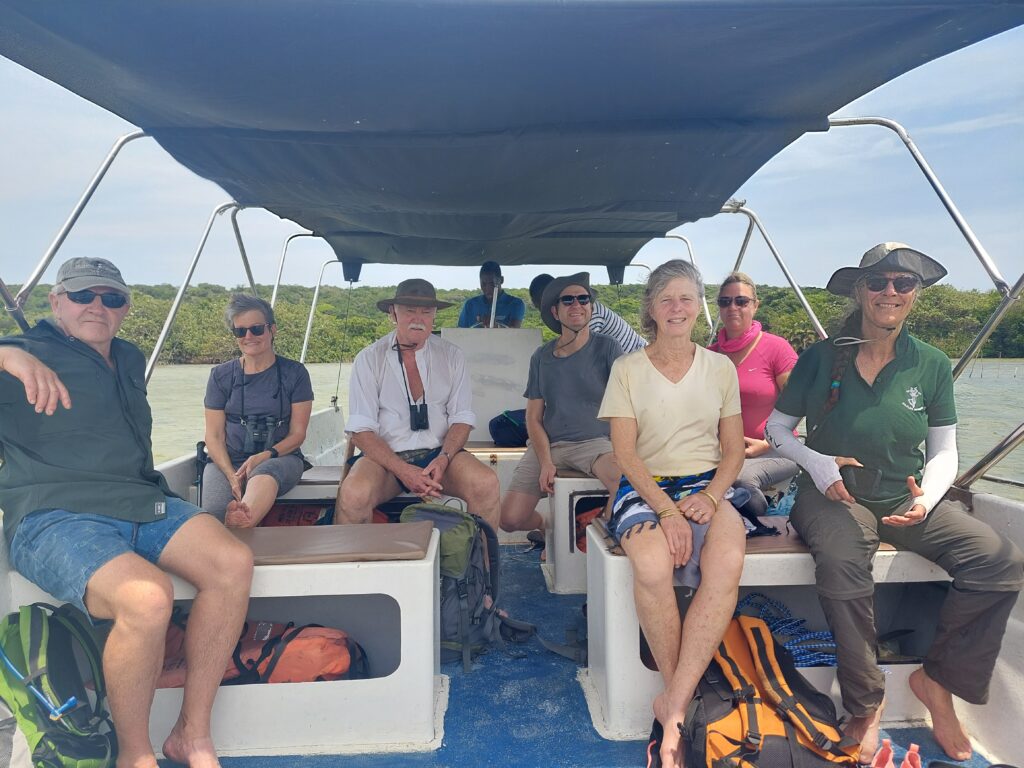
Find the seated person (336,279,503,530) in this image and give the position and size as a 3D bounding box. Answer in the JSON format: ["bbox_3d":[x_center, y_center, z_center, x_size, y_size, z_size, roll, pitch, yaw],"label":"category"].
[{"bbox_3d":[-0.370,0.226,2.860,0.650,1.330,0.800,-1,3,-3],"label":"seated person"}]

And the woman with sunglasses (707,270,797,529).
[{"bbox_3d":[0.960,0.206,2.900,0.540,1.330,0.780,0,3,17],"label":"woman with sunglasses"}]

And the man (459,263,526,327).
[{"bbox_3d":[-0.145,-0.035,4.950,0.520,1.620,0.420,-1,3,-3],"label":"man"}]

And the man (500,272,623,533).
[{"bbox_3d":[0.240,0.191,3.070,0.580,1.360,0.820,0,3,11],"label":"man"}]

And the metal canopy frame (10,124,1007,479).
[{"bbox_3d":[0.070,-0.334,3.300,2.620,1.150,4.100,-1,3,-3],"label":"metal canopy frame"}]

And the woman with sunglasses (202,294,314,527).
[{"bbox_3d":[-1.000,0.276,2.840,0.480,1.250,0.800,-1,3,-6],"label":"woman with sunglasses"}]

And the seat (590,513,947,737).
[{"bbox_3d":[0.700,0.680,2.060,0.940,0.480,0.420,-1,3,-3],"label":"seat"}]

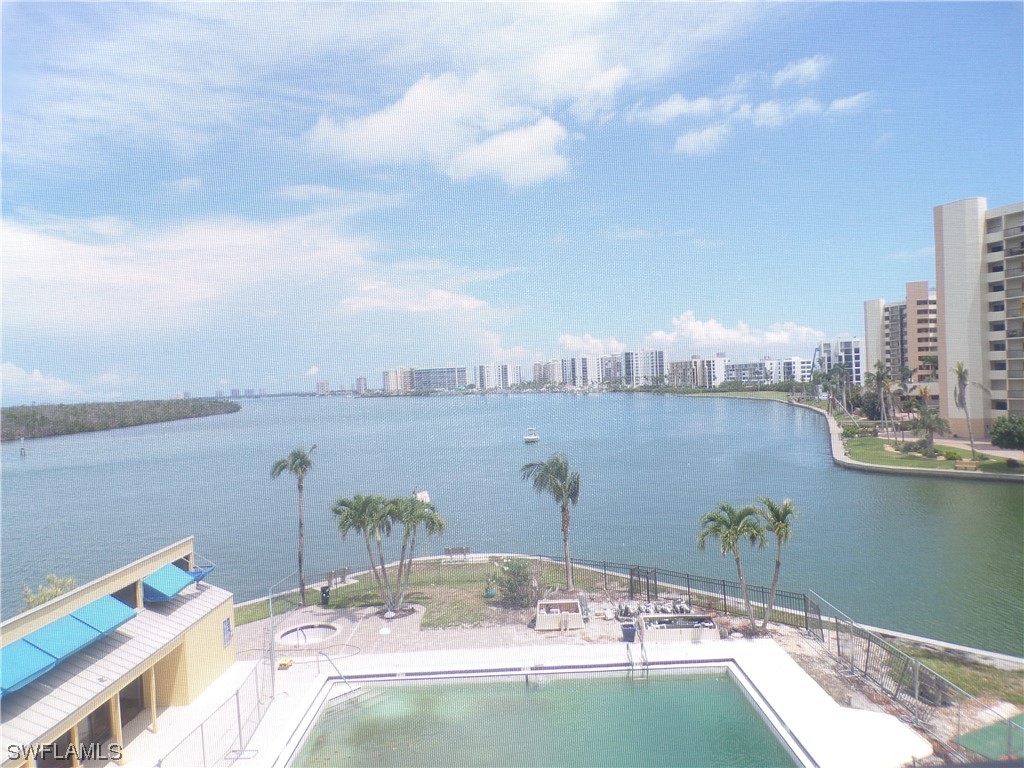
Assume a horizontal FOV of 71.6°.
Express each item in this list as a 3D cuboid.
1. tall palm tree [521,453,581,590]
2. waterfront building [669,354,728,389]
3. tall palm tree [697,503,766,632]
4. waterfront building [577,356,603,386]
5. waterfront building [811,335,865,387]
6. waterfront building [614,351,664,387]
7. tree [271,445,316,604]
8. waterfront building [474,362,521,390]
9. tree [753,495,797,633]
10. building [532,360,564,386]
[{"bbox_3d":[1.887,6.784,34.890,2.700,6.800,2.600,-2,0,0],"label":"tall palm tree"},{"bbox_3d":[153.517,-8.913,585.006,45.000,28.000,18.000,-2,0,45],"label":"waterfront building"},{"bbox_3d":[8.838,7.354,28.589,2.600,5.100,2.500,-2,0,0],"label":"tall palm tree"},{"bbox_3d":[82.118,-9.626,755.011,30.000,35.500,22.000,-2,0,30],"label":"waterfront building"},{"bbox_3d":[148.191,-8.364,312.005,18.000,26.500,30.000,-2,0,-22],"label":"waterfront building"},{"bbox_3d":[117.340,-11.415,645.012,38.000,36.000,24.000,-2,0,23],"label":"waterfront building"},{"bbox_3d":[-10.565,6.868,34.190,2.000,7.600,2.000,-2,0,0],"label":"tree"},{"bbox_3d":[-17.531,-6.265,905.012,50.000,37.000,24.000,-2,0,23],"label":"waterfront building"},{"bbox_3d":[10.608,7.235,28.589,1.700,5.200,1.800,-2,0,0],"label":"tree"},{"bbox_3d":[44.421,-8.233,870.012,34.000,36.000,22.000,-2,0,30],"label":"building"}]

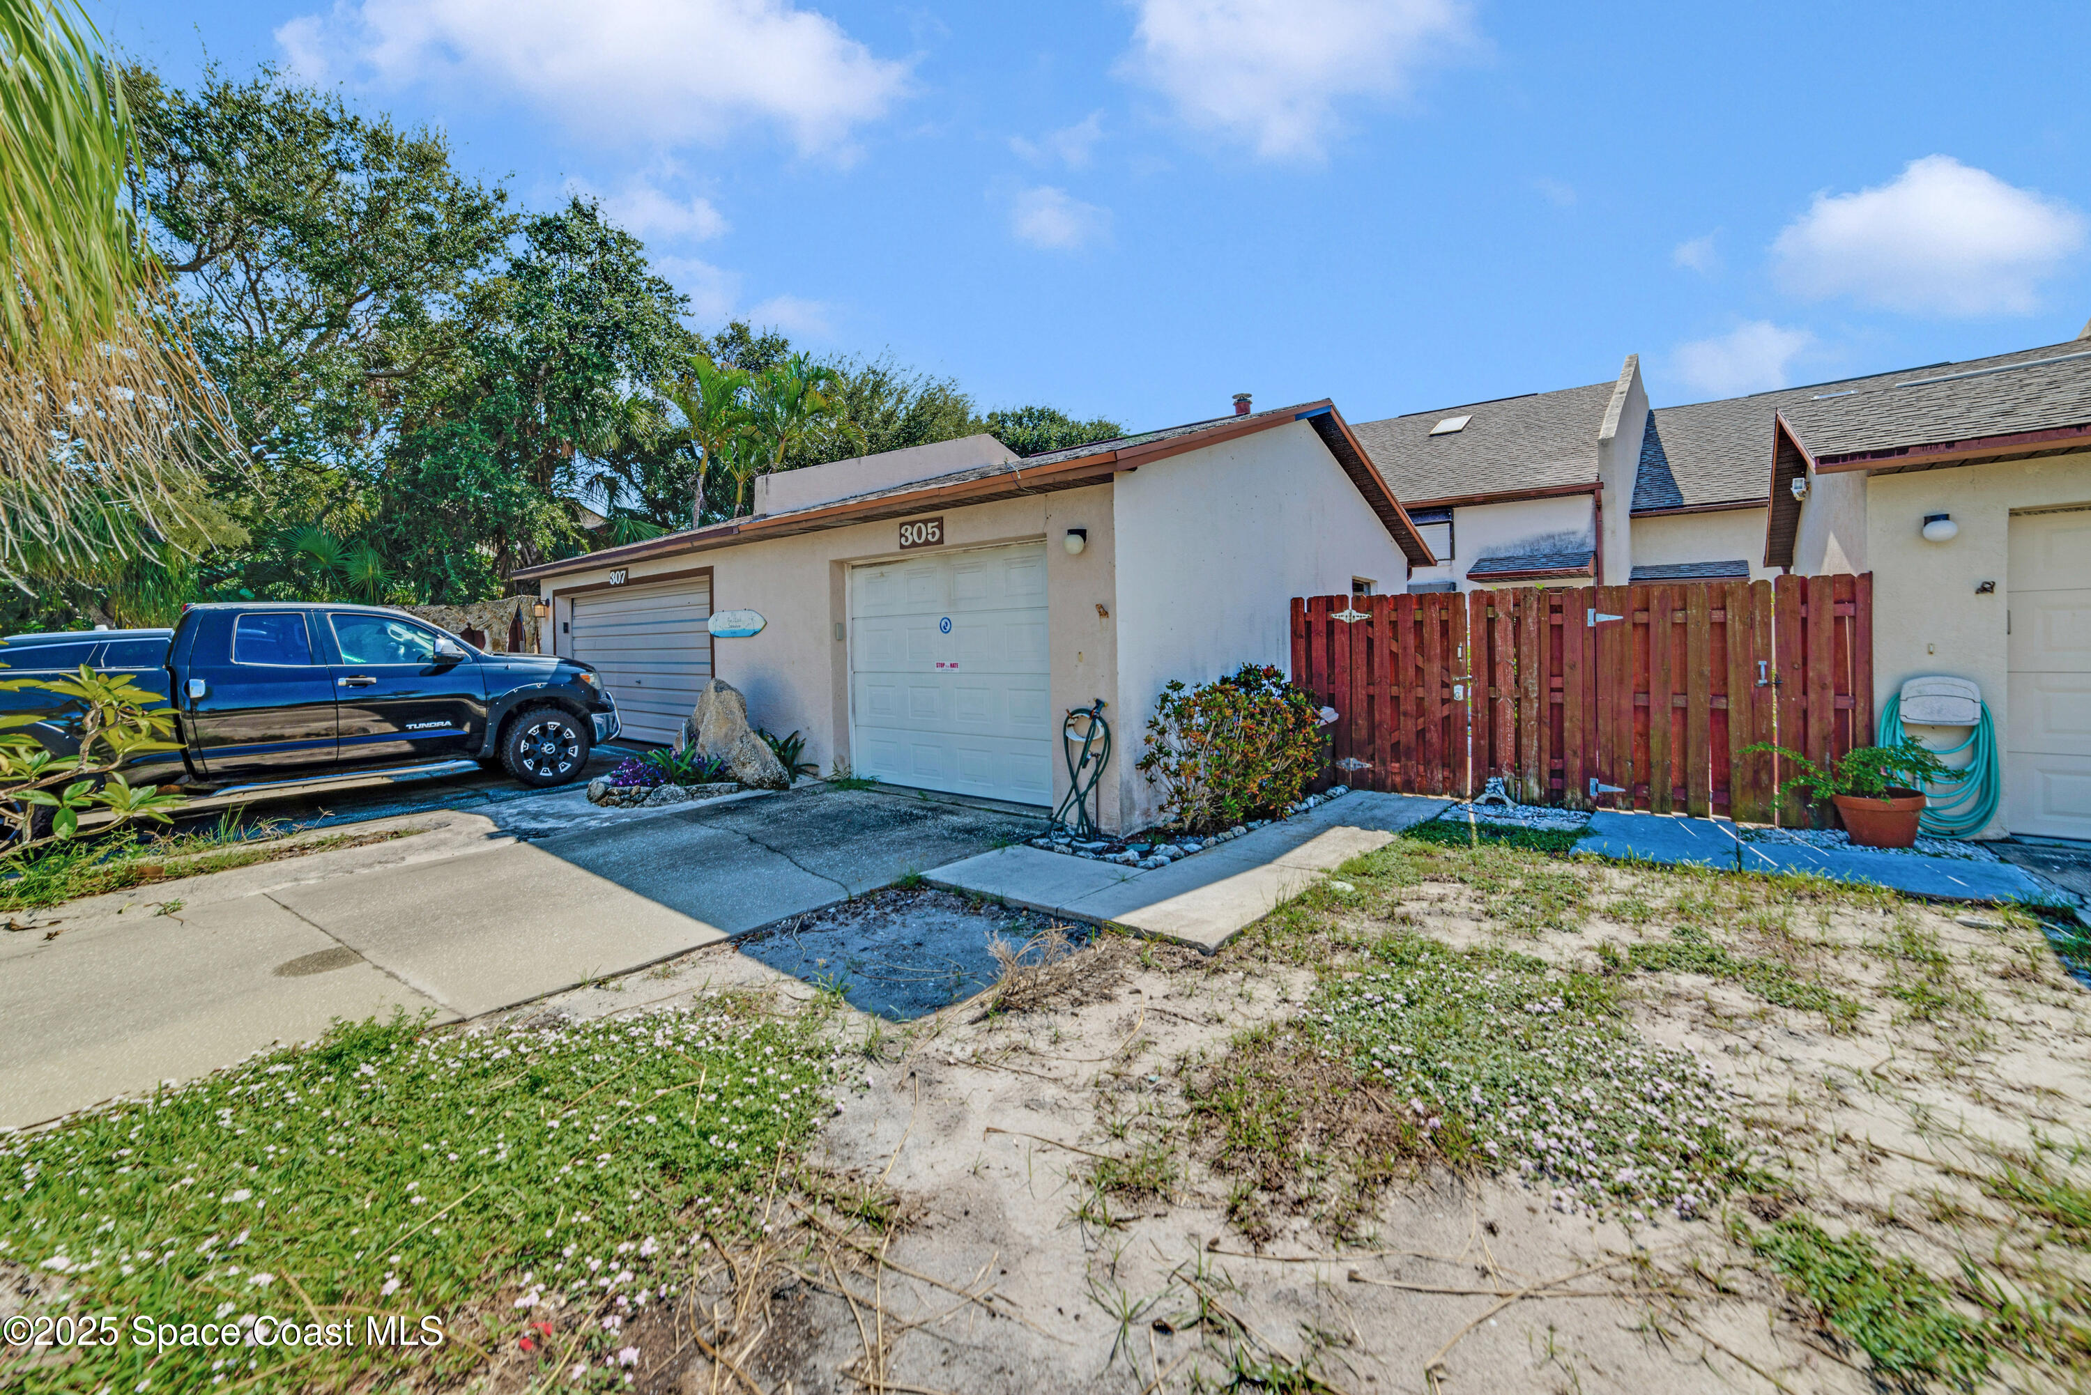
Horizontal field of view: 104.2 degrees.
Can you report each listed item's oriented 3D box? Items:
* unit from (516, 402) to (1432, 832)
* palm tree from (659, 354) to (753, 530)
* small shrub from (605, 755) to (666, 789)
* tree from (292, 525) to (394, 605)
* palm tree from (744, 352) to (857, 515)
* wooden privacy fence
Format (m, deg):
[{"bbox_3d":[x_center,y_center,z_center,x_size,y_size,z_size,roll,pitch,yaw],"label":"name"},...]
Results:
[{"bbox_3d":[-1.264,-1.333,11.898,10.950,4.050,7.800,2,4,39],"label":"unit"},{"bbox_3d":[-7.458,-3.555,18.212,2.061,8.053,2.100,-2,3,-22],"label":"palm tree"},{"bbox_3d":[-3.907,0.705,7.750,0.570,0.370,0.500,-2,3,-27],"label":"small shrub"},{"bbox_3d":[-15.961,-1.671,18.618,2.378,4.507,2.300,-3,4,-40],"label":"tree"},{"bbox_3d":[-5.469,-3.678,18.516,2.536,8.206,2.400,-2,3,-16],"label":"palm tree"},{"bbox_3d":[4.160,-0.006,7.014,4.179,1.865,0.130,2,4,39],"label":"wooden privacy fence"}]

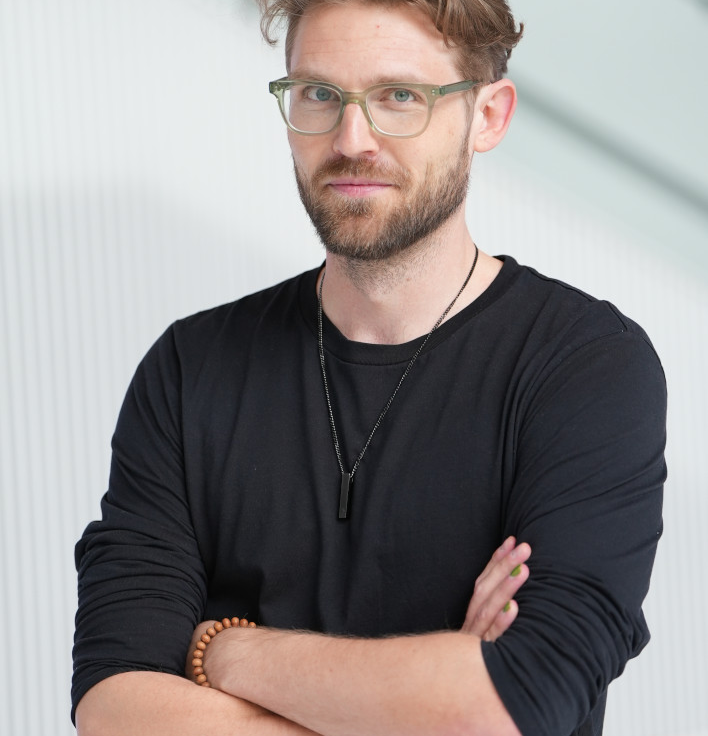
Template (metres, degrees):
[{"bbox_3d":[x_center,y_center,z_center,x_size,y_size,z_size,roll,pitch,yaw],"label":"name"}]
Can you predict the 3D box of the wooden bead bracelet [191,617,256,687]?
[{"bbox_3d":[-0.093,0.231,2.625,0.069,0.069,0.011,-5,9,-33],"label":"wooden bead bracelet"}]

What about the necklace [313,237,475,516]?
[{"bbox_3d":[0.033,0.008,2.660,0.135,0.215,0.155,-1,4,28],"label":"necklace"}]

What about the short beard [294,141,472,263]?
[{"bbox_3d":[0.012,-0.131,2.590,0.140,0.093,0.098,1,4,19],"label":"short beard"}]

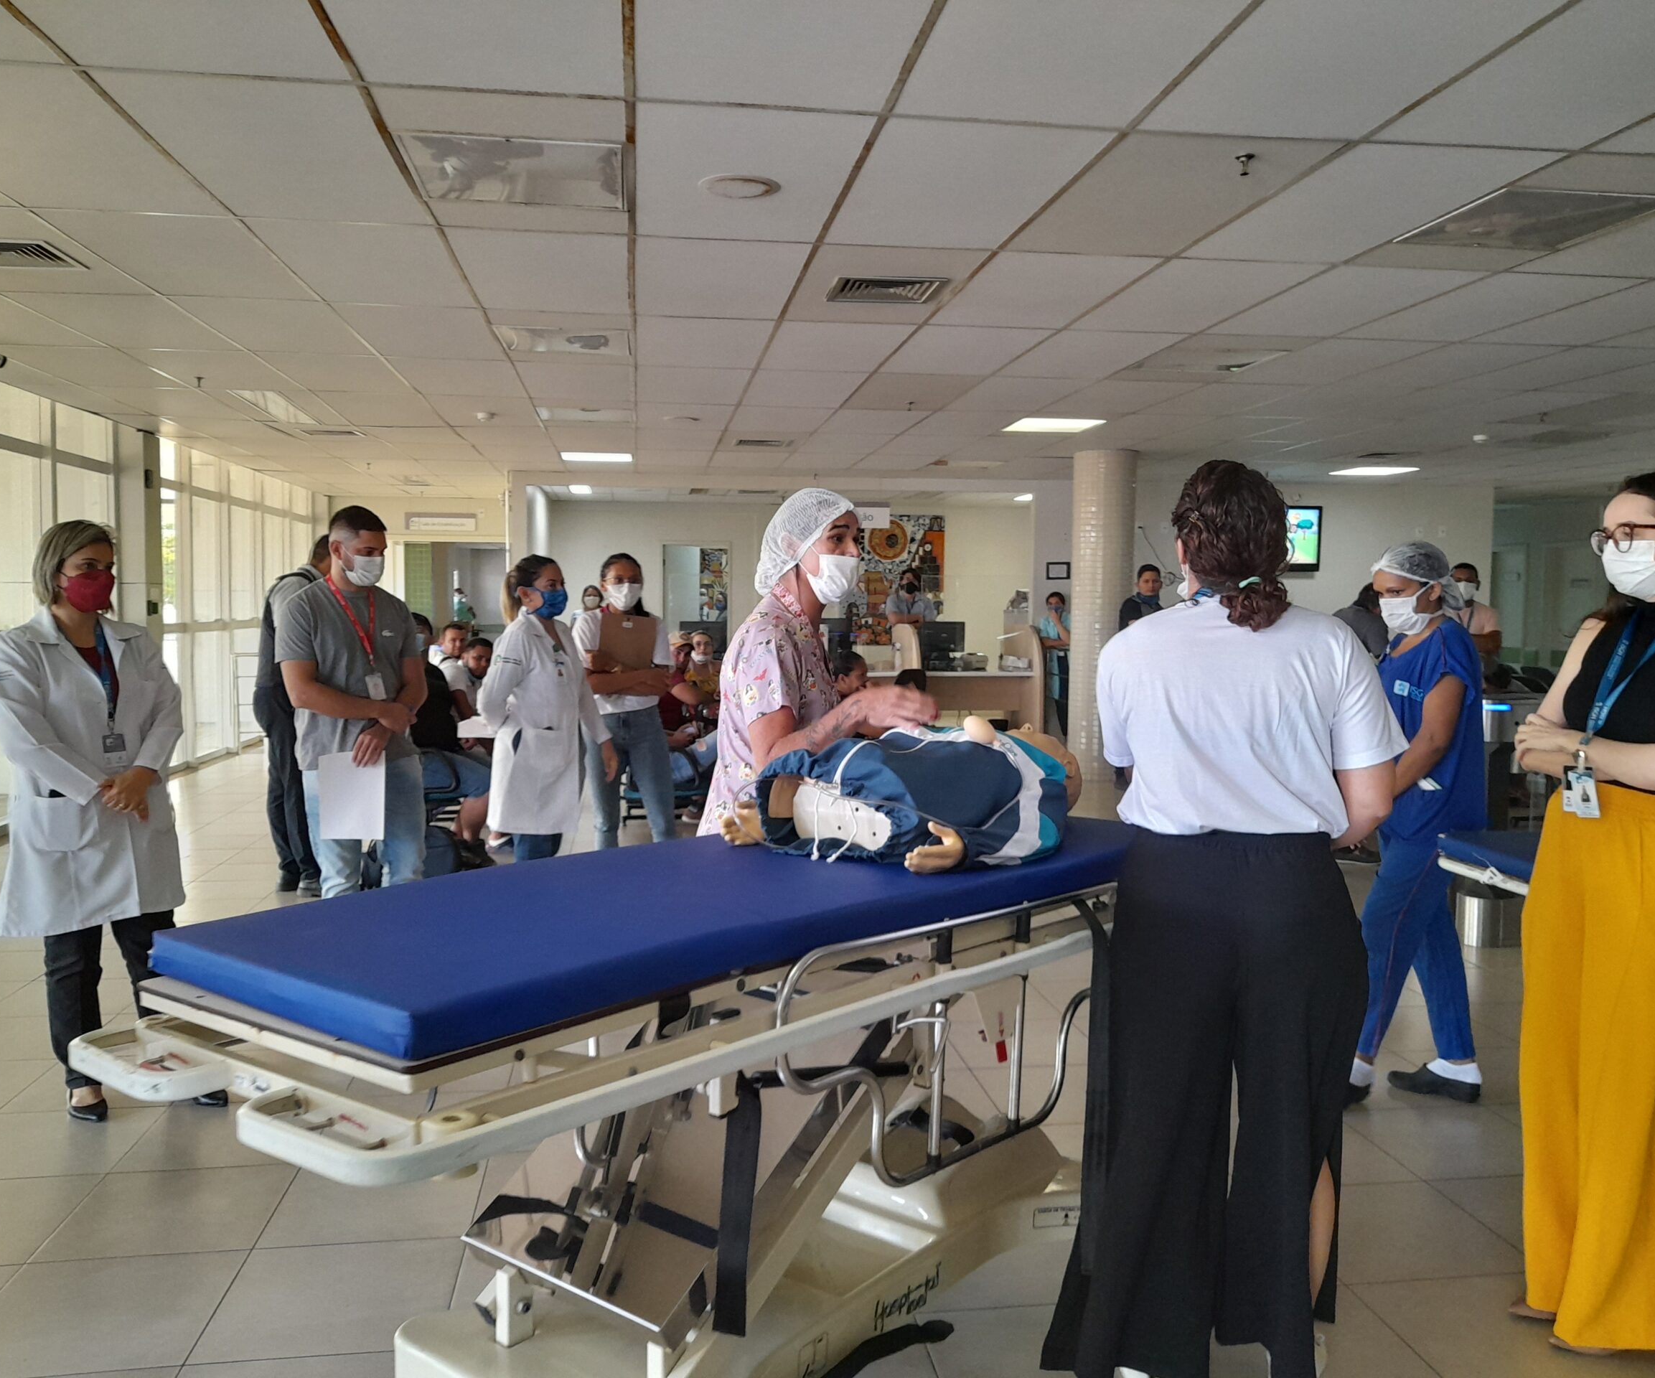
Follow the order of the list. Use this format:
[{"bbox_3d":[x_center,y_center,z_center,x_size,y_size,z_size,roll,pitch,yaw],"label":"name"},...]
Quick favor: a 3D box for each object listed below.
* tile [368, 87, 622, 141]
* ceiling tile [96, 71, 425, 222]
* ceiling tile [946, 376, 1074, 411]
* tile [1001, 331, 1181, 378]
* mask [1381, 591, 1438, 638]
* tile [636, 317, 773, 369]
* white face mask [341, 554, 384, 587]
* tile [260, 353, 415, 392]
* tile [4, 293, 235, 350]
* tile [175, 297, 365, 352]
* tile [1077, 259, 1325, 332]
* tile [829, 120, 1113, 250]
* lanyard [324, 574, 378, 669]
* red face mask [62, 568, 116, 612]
[{"bbox_3d":[-0.806,-1.442,3.309,0.615,0.025,0.310,0,4,-8],"label":"tile"},{"bbox_3d":[-1.509,-1.496,3.728,0.630,0.025,1.240,0,4,-8],"label":"ceiling tile"},{"bbox_3d":[1.105,-1.732,7.805,0.630,0.025,1.240,0,4,-8],"label":"ceiling tile"},{"bbox_3d":[1.272,-1.636,6.495,0.617,0.025,1.215,0,4,-8],"label":"tile"},{"bbox_3d":[1.576,-0.199,3.610,0.100,0.115,0.145,-1,4,-18],"label":"mask"},{"bbox_3d":[-0.599,-1.644,6.291,0.624,0.025,1.220,0,4,-8],"label":"tile"},{"bbox_3d":[-1.549,-0.395,4.420,0.100,0.115,0.140,1,4,16],"label":"white face mask"},{"bbox_3d":[-2.644,-1.712,7.224,0.624,0.025,1.220,0,4,-8],"label":"tile"},{"bbox_3d":[-3.093,-1.633,5.930,0.624,0.025,1.220,0,4,-8],"label":"tile"},{"bbox_3d":[-2.442,-1.622,5.975,0.617,0.025,1.215,0,4,-8],"label":"tile"},{"bbox_3d":[1.440,-1.558,5.296,0.617,0.025,1.215,0,4,-8],"label":"tile"},{"bbox_3d":[0.373,-1.494,3.972,0.624,0.025,1.220,0,4,-8],"label":"tile"},{"bbox_3d":[-1.552,-0.217,4.320,0.150,0.320,0.170,4,5,41],"label":"lanyard"},{"bbox_3d":[-2.043,-0.274,3.670,0.100,0.125,0.135,2,4,21],"label":"red face mask"}]

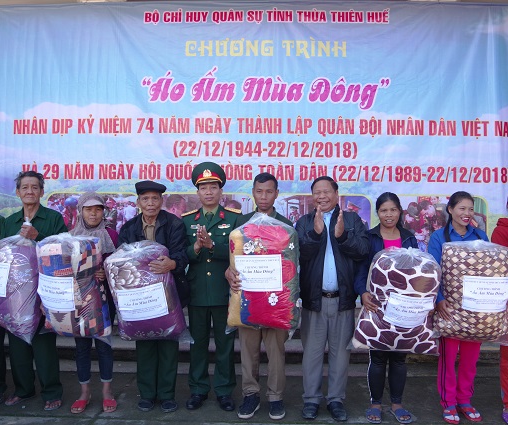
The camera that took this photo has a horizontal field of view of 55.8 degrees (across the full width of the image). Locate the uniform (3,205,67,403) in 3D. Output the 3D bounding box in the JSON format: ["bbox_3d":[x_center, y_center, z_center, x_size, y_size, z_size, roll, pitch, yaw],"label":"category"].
[{"bbox_3d":[-1.525,0.632,3.330,0.470,1.375,0.330,0,0,-2],"label":"uniform"}]

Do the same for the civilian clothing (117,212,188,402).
[{"bbox_3d":[-0.712,0.660,3.410,0.510,1.380,0.400,0,1,-6],"label":"civilian clothing"}]

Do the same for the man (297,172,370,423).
[{"bbox_3d":[0.533,0.564,3.240,0.490,1.625,0.460,0,1,6],"label":"man"}]

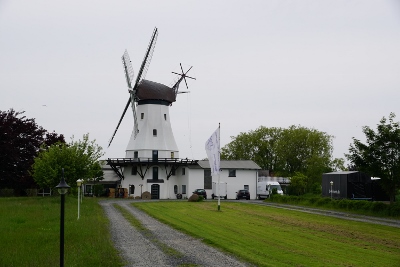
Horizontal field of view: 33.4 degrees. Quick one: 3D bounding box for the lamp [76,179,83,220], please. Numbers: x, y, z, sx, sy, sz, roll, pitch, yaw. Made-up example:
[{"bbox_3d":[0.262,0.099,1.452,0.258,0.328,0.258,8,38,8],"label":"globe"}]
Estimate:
[{"bbox_3d":[-8.083,4.456,44.790,0.380,2.754,0.380,0,-4,0],"label":"lamp"}]

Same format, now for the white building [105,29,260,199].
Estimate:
[{"bbox_3d":[-2.852,-2.503,105.975,24.272,25.692,16.000,1,-4,-4],"label":"white building"}]

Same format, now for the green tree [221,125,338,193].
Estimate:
[{"bbox_3d":[14.755,5.209,126.969,21.619,13.514,16.000,0,-4,0],"label":"green tree"}]

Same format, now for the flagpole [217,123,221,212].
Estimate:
[{"bbox_3d":[1.679,2.924,58.946,0.140,7.771,0.140,0,-4,0],"label":"flagpole"}]

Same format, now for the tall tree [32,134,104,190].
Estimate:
[{"bbox_3d":[-18.515,4.771,93.897,10.101,9.001,9.300,0,-4,0],"label":"tall tree"}]

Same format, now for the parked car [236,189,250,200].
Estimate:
[{"bbox_3d":[6.404,9.274,100.584,1.750,1.460,4.000,1,-4,-5],"label":"parked car"}]

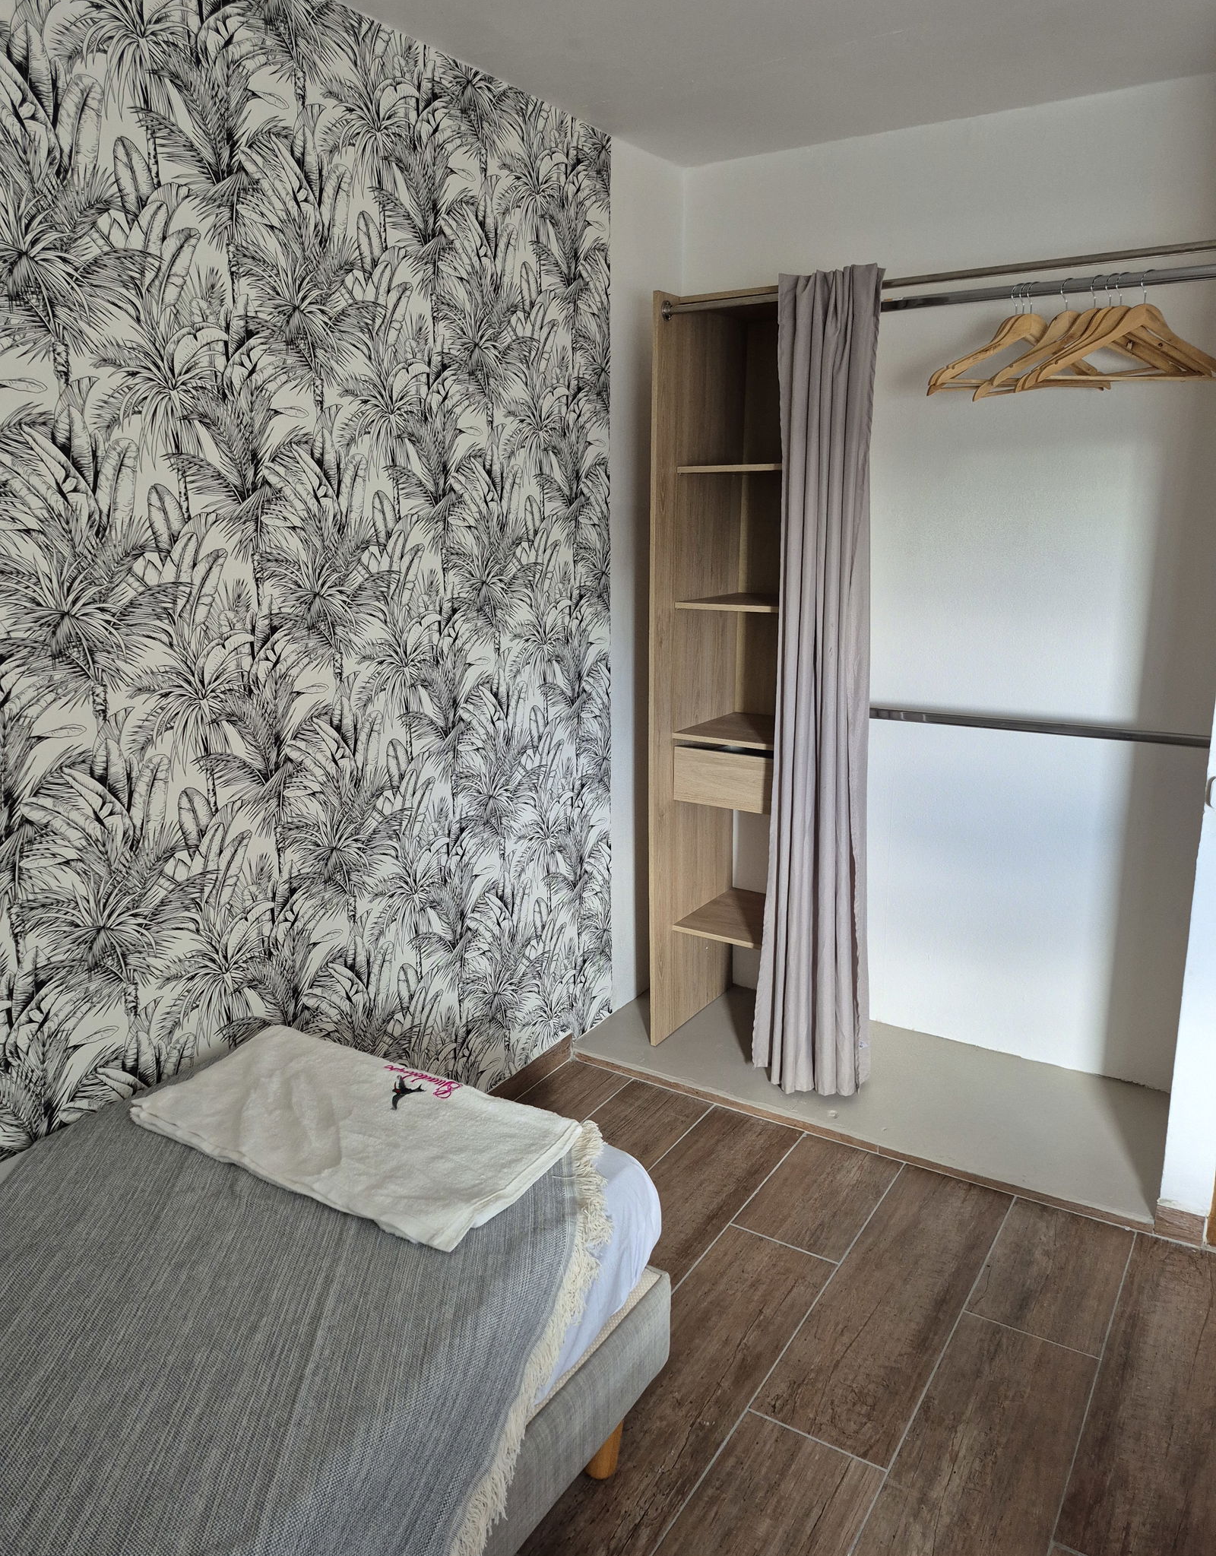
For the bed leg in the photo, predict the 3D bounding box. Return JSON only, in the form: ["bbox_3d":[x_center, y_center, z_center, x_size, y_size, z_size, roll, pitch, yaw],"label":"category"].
[{"bbox_3d":[-0.011,1.094,1.805,0.070,0.145,0.070,0,13,0],"label":"bed leg"}]

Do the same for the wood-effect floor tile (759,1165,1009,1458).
[{"bbox_3d":[0.604,1.066,2.244,0.257,0.010,0.897,8,16,32],"label":"wood-effect floor tile"}]

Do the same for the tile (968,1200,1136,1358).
[{"bbox_3d":[0.947,1.052,2.295,0.257,0.010,0.439,8,16,32],"label":"tile"}]

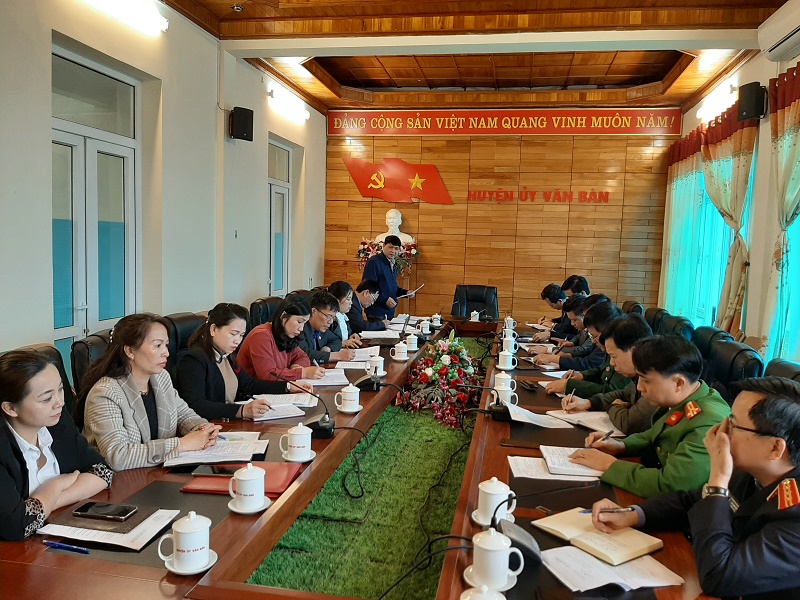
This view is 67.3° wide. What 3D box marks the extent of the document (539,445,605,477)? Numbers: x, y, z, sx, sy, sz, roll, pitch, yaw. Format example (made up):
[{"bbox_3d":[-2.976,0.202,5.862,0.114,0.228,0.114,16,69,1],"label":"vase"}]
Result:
[{"bbox_3d":[0.670,0.621,2.311,0.220,0.022,0.275,2,5,5],"label":"document"}]

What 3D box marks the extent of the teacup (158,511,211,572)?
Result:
[{"bbox_3d":[-0.512,0.560,1.421,0.122,0.119,0.088,0,6,-16],"label":"teacup"}]

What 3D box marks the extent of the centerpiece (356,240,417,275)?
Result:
[{"bbox_3d":[-0.153,-0.513,7.207,0.750,0.460,0.420,3,5,11],"label":"centerpiece"}]

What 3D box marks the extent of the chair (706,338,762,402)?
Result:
[{"bbox_3d":[1.402,0.756,3.076,0.680,1.090,0.620,3,6,10],"label":"chair"}]

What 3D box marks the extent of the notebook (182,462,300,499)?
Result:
[{"bbox_3d":[-0.536,0.604,2.056,0.305,0.026,0.285,2,5,4],"label":"notebook"}]

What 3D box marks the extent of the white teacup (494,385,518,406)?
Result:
[{"bbox_3d":[0.501,0.452,2.842,0.115,0.122,0.083,3,5,11],"label":"white teacup"}]

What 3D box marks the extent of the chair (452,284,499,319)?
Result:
[{"bbox_3d":[0.802,0.401,6.524,0.620,1.090,0.680,3,6,10],"label":"chair"}]

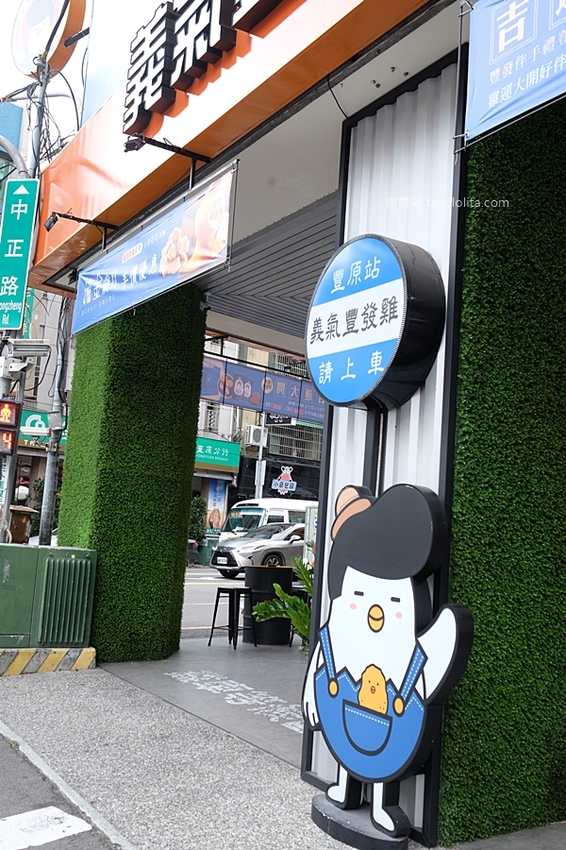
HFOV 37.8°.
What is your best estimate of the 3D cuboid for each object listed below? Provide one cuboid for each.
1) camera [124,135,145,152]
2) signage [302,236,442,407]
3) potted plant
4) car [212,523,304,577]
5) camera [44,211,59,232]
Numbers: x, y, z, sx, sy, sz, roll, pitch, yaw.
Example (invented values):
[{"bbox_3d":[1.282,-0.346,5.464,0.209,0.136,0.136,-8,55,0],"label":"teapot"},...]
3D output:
[{"bbox_3d":[-0.977,-1.851,5.433,0.120,0.120,0.130,-2,10,42],"label":"camera"},{"bbox_3d":[0.451,-0.523,4.330,0.230,0.900,0.900,9,-8,-32],"label":"signage"},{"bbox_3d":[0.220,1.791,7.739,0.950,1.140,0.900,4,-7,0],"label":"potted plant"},{"bbox_3d":[0.059,3.657,24.120,1.895,1.690,4.890,-3,-10,44],"label":"car"},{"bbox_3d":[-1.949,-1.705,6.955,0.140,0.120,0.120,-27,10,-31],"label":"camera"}]

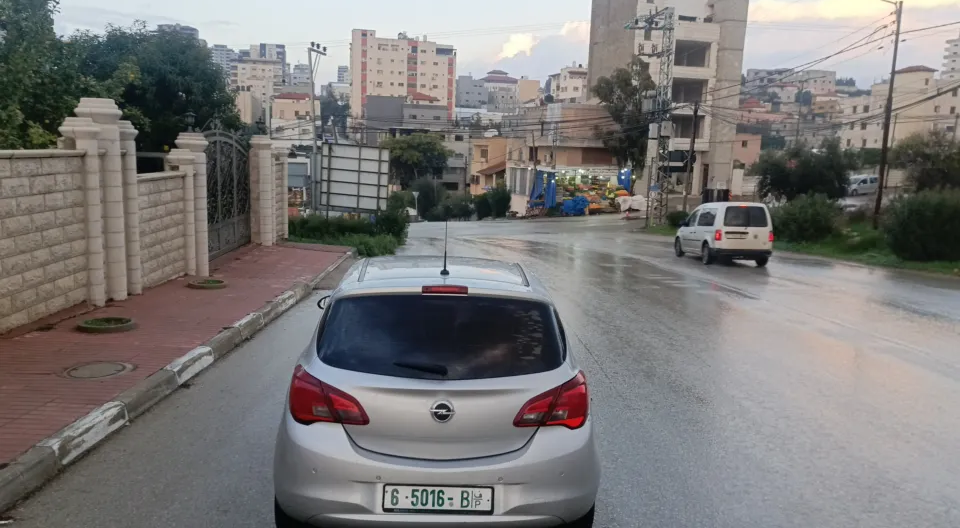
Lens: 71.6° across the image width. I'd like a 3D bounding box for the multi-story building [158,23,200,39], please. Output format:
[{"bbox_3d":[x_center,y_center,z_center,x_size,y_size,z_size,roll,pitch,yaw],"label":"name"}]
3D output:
[{"bbox_3d":[-148.986,-97.919,330.000,20.000,38.000,18.000,-2,10,-22],"label":"multi-story building"}]

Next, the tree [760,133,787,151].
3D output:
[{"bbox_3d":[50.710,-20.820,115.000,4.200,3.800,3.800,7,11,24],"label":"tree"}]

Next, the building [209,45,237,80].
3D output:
[{"bbox_3d":[-219.266,-166.104,567.519,23.558,37.290,22.000,-1,9,-18],"label":"building"}]

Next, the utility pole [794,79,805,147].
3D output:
[{"bbox_3d":[38.024,-17.111,79.284,0.300,8.980,0.300,1,9,0],"label":"utility pole"}]

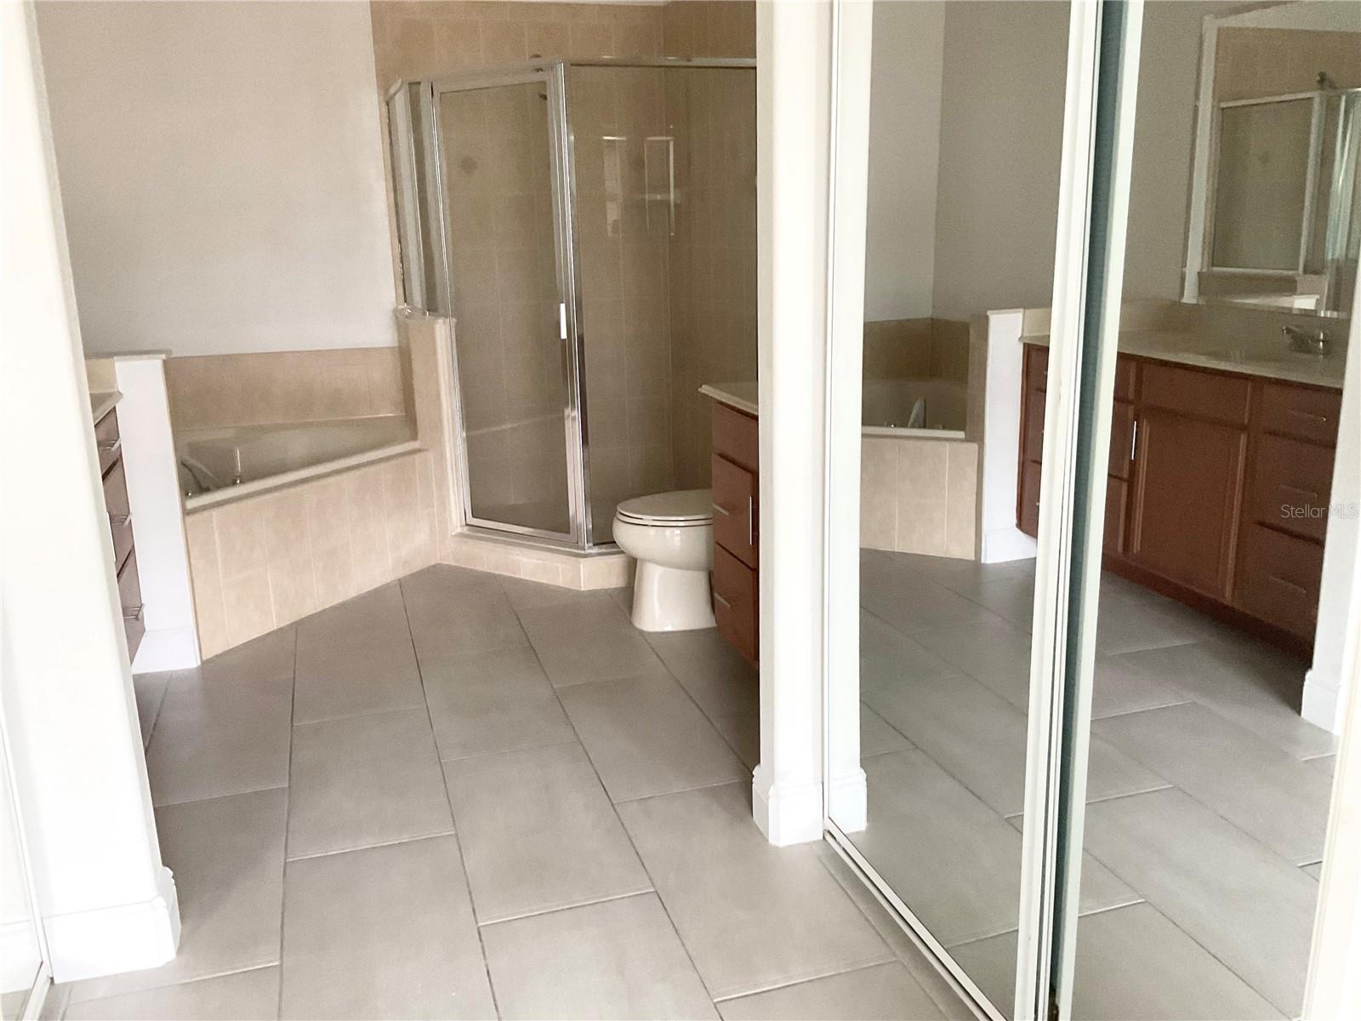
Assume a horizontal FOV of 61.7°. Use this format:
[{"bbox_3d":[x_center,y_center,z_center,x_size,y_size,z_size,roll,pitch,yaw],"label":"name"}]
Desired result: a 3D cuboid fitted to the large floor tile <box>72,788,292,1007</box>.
[{"bbox_3d":[-1.095,0.834,2.576,0.386,0.010,0.772,-5,15,-16],"label":"large floor tile"}]

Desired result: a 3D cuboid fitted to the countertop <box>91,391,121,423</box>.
[{"bbox_3d":[-1.769,-0.142,2.761,0.560,0.035,1.509,-5,15,-16],"label":"countertop"}]

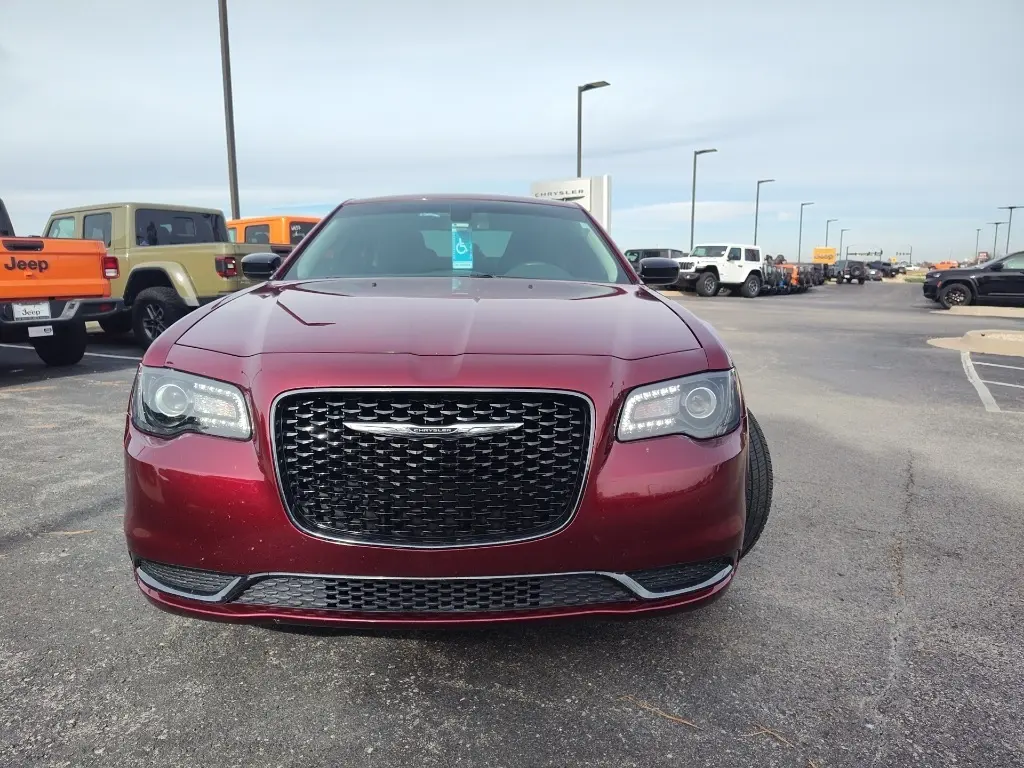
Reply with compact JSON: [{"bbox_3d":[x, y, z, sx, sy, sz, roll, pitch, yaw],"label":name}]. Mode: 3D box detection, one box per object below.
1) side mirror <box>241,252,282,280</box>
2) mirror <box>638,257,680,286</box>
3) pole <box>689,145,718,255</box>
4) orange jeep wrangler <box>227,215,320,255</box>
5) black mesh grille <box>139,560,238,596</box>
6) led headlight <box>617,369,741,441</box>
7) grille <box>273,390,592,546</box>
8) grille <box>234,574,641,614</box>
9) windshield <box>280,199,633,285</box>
[{"bbox_3d":[-1.200,-0.565,3.281,0.215,0.140,0.140,0,10,-2],"label":"side mirror"},{"bbox_3d":[0.719,-0.554,3.344,0.215,0.145,0.140,0,10,-2],"label":"mirror"},{"bbox_3d":[13.087,-11.504,46.896,1.455,8.593,0.400,6,11,29],"label":"pole"},{"bbox_3d":[-4.269,-2.038,12.374,5.450,1.870,1.880,5,11,26],"label":"orange jeep wrangler"},{"bbox_3d":[-0.845,0.492,1.777,0.380,0.100,0.110,4,11,20],"label":"black mesh grille"},{"bbox_3d":[0.465,0.058,1.869,0.420,0.175,0.300,0,10,-2],"label":"led headlight"},{"bbox_3d":[-0.191,0.211,1.698,0.785,0.400,0.130,0,10,-2],"label":"grille"},{"bbox_3d":[-0.193,0.506,1.714,1.000,0.100,0.110,0,10,-2],"label":"grille"},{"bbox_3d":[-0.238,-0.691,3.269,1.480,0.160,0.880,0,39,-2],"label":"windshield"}]

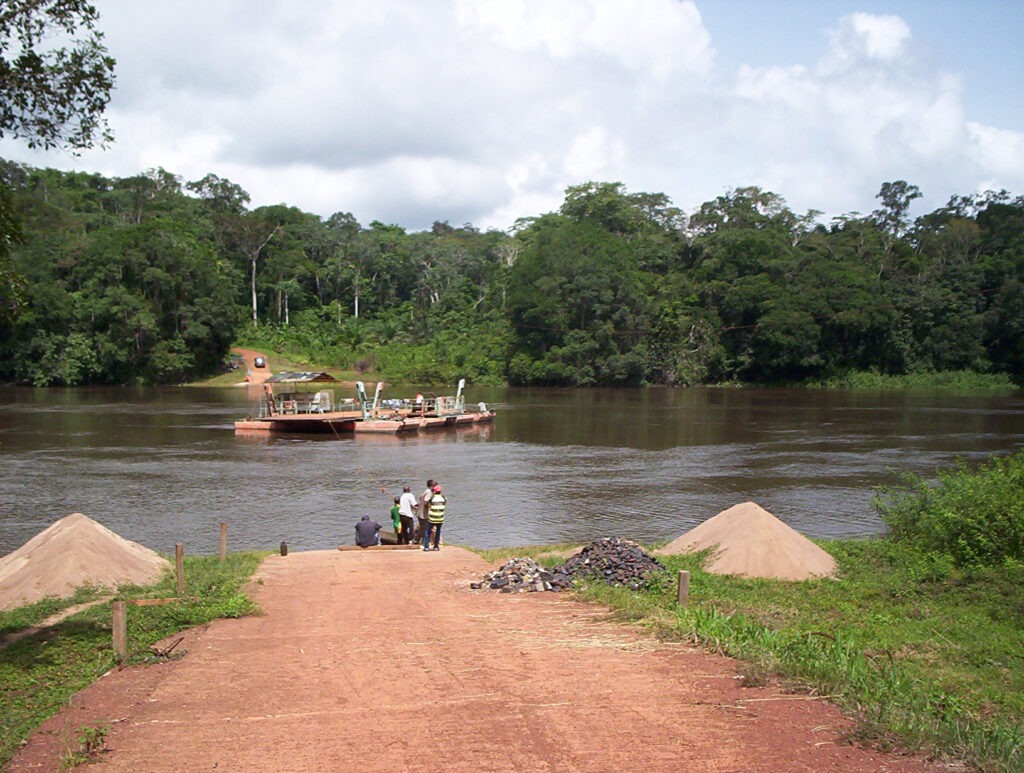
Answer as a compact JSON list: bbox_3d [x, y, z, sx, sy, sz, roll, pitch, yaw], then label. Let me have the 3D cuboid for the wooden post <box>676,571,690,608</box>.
[{"bbox_3d":[2.329,2.770,15.300,0.135,0.560,0.130,0,2,0],"label":"wooden post"}]

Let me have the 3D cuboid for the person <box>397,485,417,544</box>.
[{"bbox_3d":[-2.682,3.356,29.200,0.500,1.600,0.360,1,2,22],"label":"person"}]

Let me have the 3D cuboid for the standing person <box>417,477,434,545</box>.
[{"bbox_3d":[-2.179,3.314,29.400,0.380,1.730,0.500,-2,3,-45],"label":"standing person"}]

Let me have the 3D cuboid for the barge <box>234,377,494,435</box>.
[{"bbox_3d":[-10.840,1.059,88.991,13.600,4.200,16.400,1,2,25],"label":"barge"}]

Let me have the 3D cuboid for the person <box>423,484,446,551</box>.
[{"bbox_3d":[-1.942,3.338,28.600,0.540,1.670,0.360,0,2,-5],"label":"person"}]

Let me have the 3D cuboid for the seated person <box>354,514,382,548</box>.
[{"bbox_3d":[-3.719,3.784,29.200,0.640,0.920,0.720,0,2,0],"label":"seated person"}]

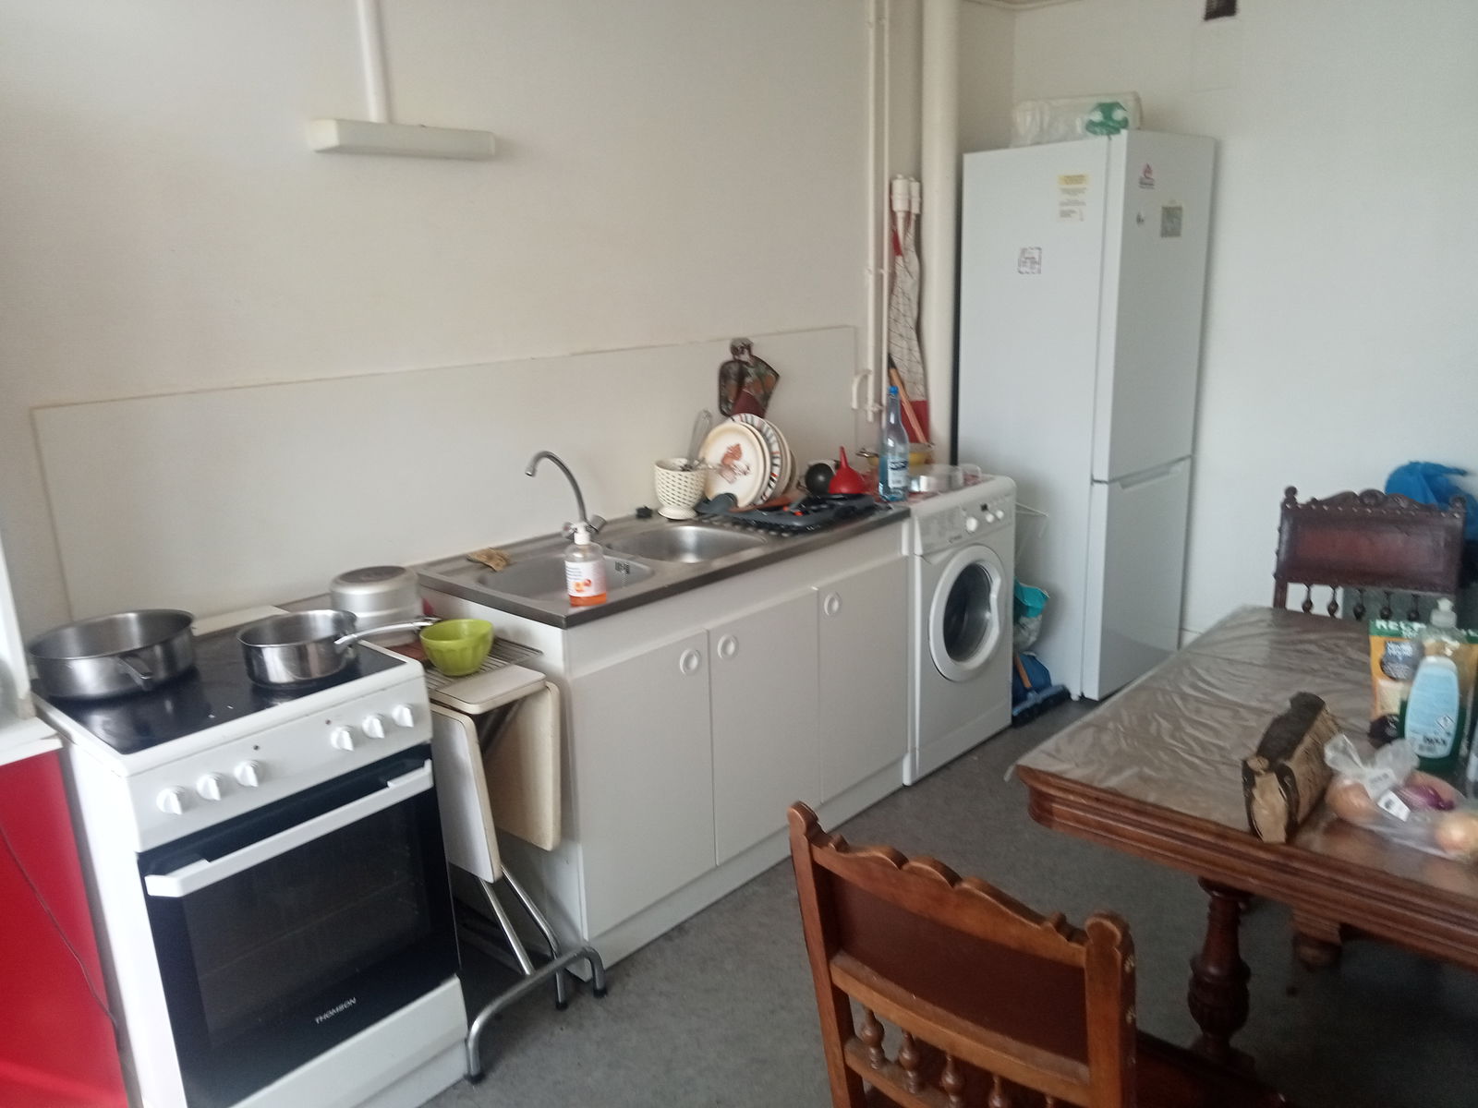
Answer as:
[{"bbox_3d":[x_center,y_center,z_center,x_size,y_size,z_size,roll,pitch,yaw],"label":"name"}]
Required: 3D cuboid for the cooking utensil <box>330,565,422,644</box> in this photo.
[{"bbox_3d":[-0.788,0.109,2.600,0.200,0.125,0.200,-2,15,0],"label":"cooking utensil"}]

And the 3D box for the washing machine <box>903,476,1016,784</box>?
[{"bbox_3d":[0.486,0.183,3.793,0.550,0.840,0.580,12,21,42],"label":"washing machine"}]

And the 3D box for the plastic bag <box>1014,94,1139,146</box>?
[{"bbox_3d":[1.103,-1.403,3.903,0.380,0.145,0.220,7,17,31],"label":"plastic bag"}]

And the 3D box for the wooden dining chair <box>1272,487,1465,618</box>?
[{"bbox_3d":[1.510,0.343,2.938,0.450,0.910,0.490,6,17,26],"label":"wooden dining chair"}]

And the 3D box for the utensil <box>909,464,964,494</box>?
[{"bbox_3d":[0.592,-0.224,3.583,0.165,0.053,0.165,-2,15,0],"label":"utensil"}]

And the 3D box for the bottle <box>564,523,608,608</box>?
[{"bbox_3d":[-0.323,0.017,2.536,0.082,0.178,0.080,0,15,7],"label":"bottle"}]

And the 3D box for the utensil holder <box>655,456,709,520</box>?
[{"bbox_3d":[-0.167,-0.178,3.302,0.140,0.136,0.140,-2,15,0],"label":"utensil holder"}]

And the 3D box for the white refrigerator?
[{"bbox_3d":[1.188,-0.484,4.237,0.610,1.855,0.600,13,21,43],"label":"white refrigerator"}]

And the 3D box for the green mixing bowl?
[{"bbox_3d":[-0.553,0.191,2.365,0.142,0.087,0.142,-2,14,0],"label":"green mixing bowl"}]

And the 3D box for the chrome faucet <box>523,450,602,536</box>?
[{"bbox_3d":[-0.435,-0.144,2.991,0.090,0.247,0.270,8,18,32],"label":"chrome faucet"}]

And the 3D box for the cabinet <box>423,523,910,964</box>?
[{"bbox_3d":[-0.145,0.369,3.186,0.585,0.845,1.215,12,21,42],"label":"cabinet"}]

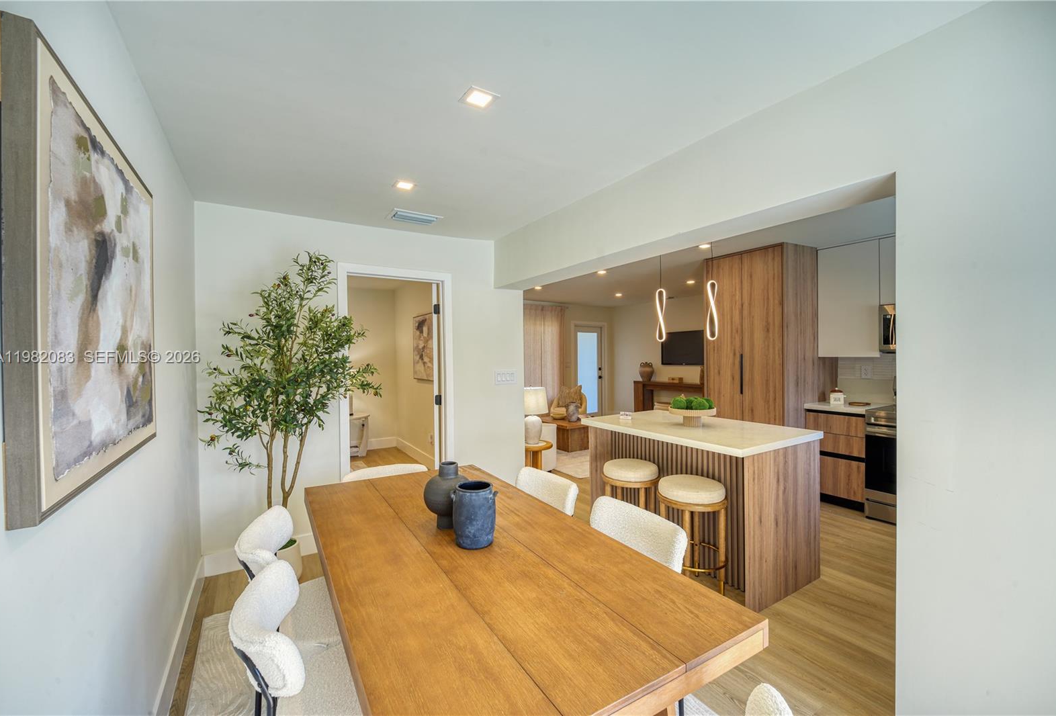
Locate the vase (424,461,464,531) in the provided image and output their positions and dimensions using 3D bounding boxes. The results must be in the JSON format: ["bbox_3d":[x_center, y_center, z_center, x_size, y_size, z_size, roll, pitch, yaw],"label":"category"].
[{"bbox_3d":[-0.327,0.557,1.704,0.200,0.240,0.200,0,1,0],"label":"vase"}]

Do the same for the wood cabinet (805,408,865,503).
[{"bbox_3d":[3.093,0.945,4.050,0.600,0.880,0.470,-1,1,-32],"label":"wood cabinet"}]

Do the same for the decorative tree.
[{"bbox_3d":[-1.431,0.348,2.636,1.000,2.070,0.780,-1,1,-32],"label":"decorative tree"}]

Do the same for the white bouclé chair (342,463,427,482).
[{"bbox_3d":[-0.710,1.019,2.273,0.500,0.790,0.550,-1,1,-33],"label":"white bouclé chair"}]

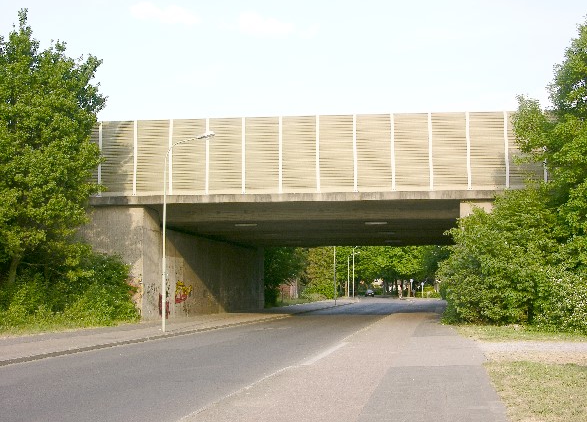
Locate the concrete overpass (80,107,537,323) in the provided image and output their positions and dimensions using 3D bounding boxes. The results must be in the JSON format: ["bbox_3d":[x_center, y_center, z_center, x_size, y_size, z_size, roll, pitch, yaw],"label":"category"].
[{"bbox_3d":[2.512,1.852,61.056,25.200,11.050,32.500,-1,-5,5],"label":"concrete overpass"}]

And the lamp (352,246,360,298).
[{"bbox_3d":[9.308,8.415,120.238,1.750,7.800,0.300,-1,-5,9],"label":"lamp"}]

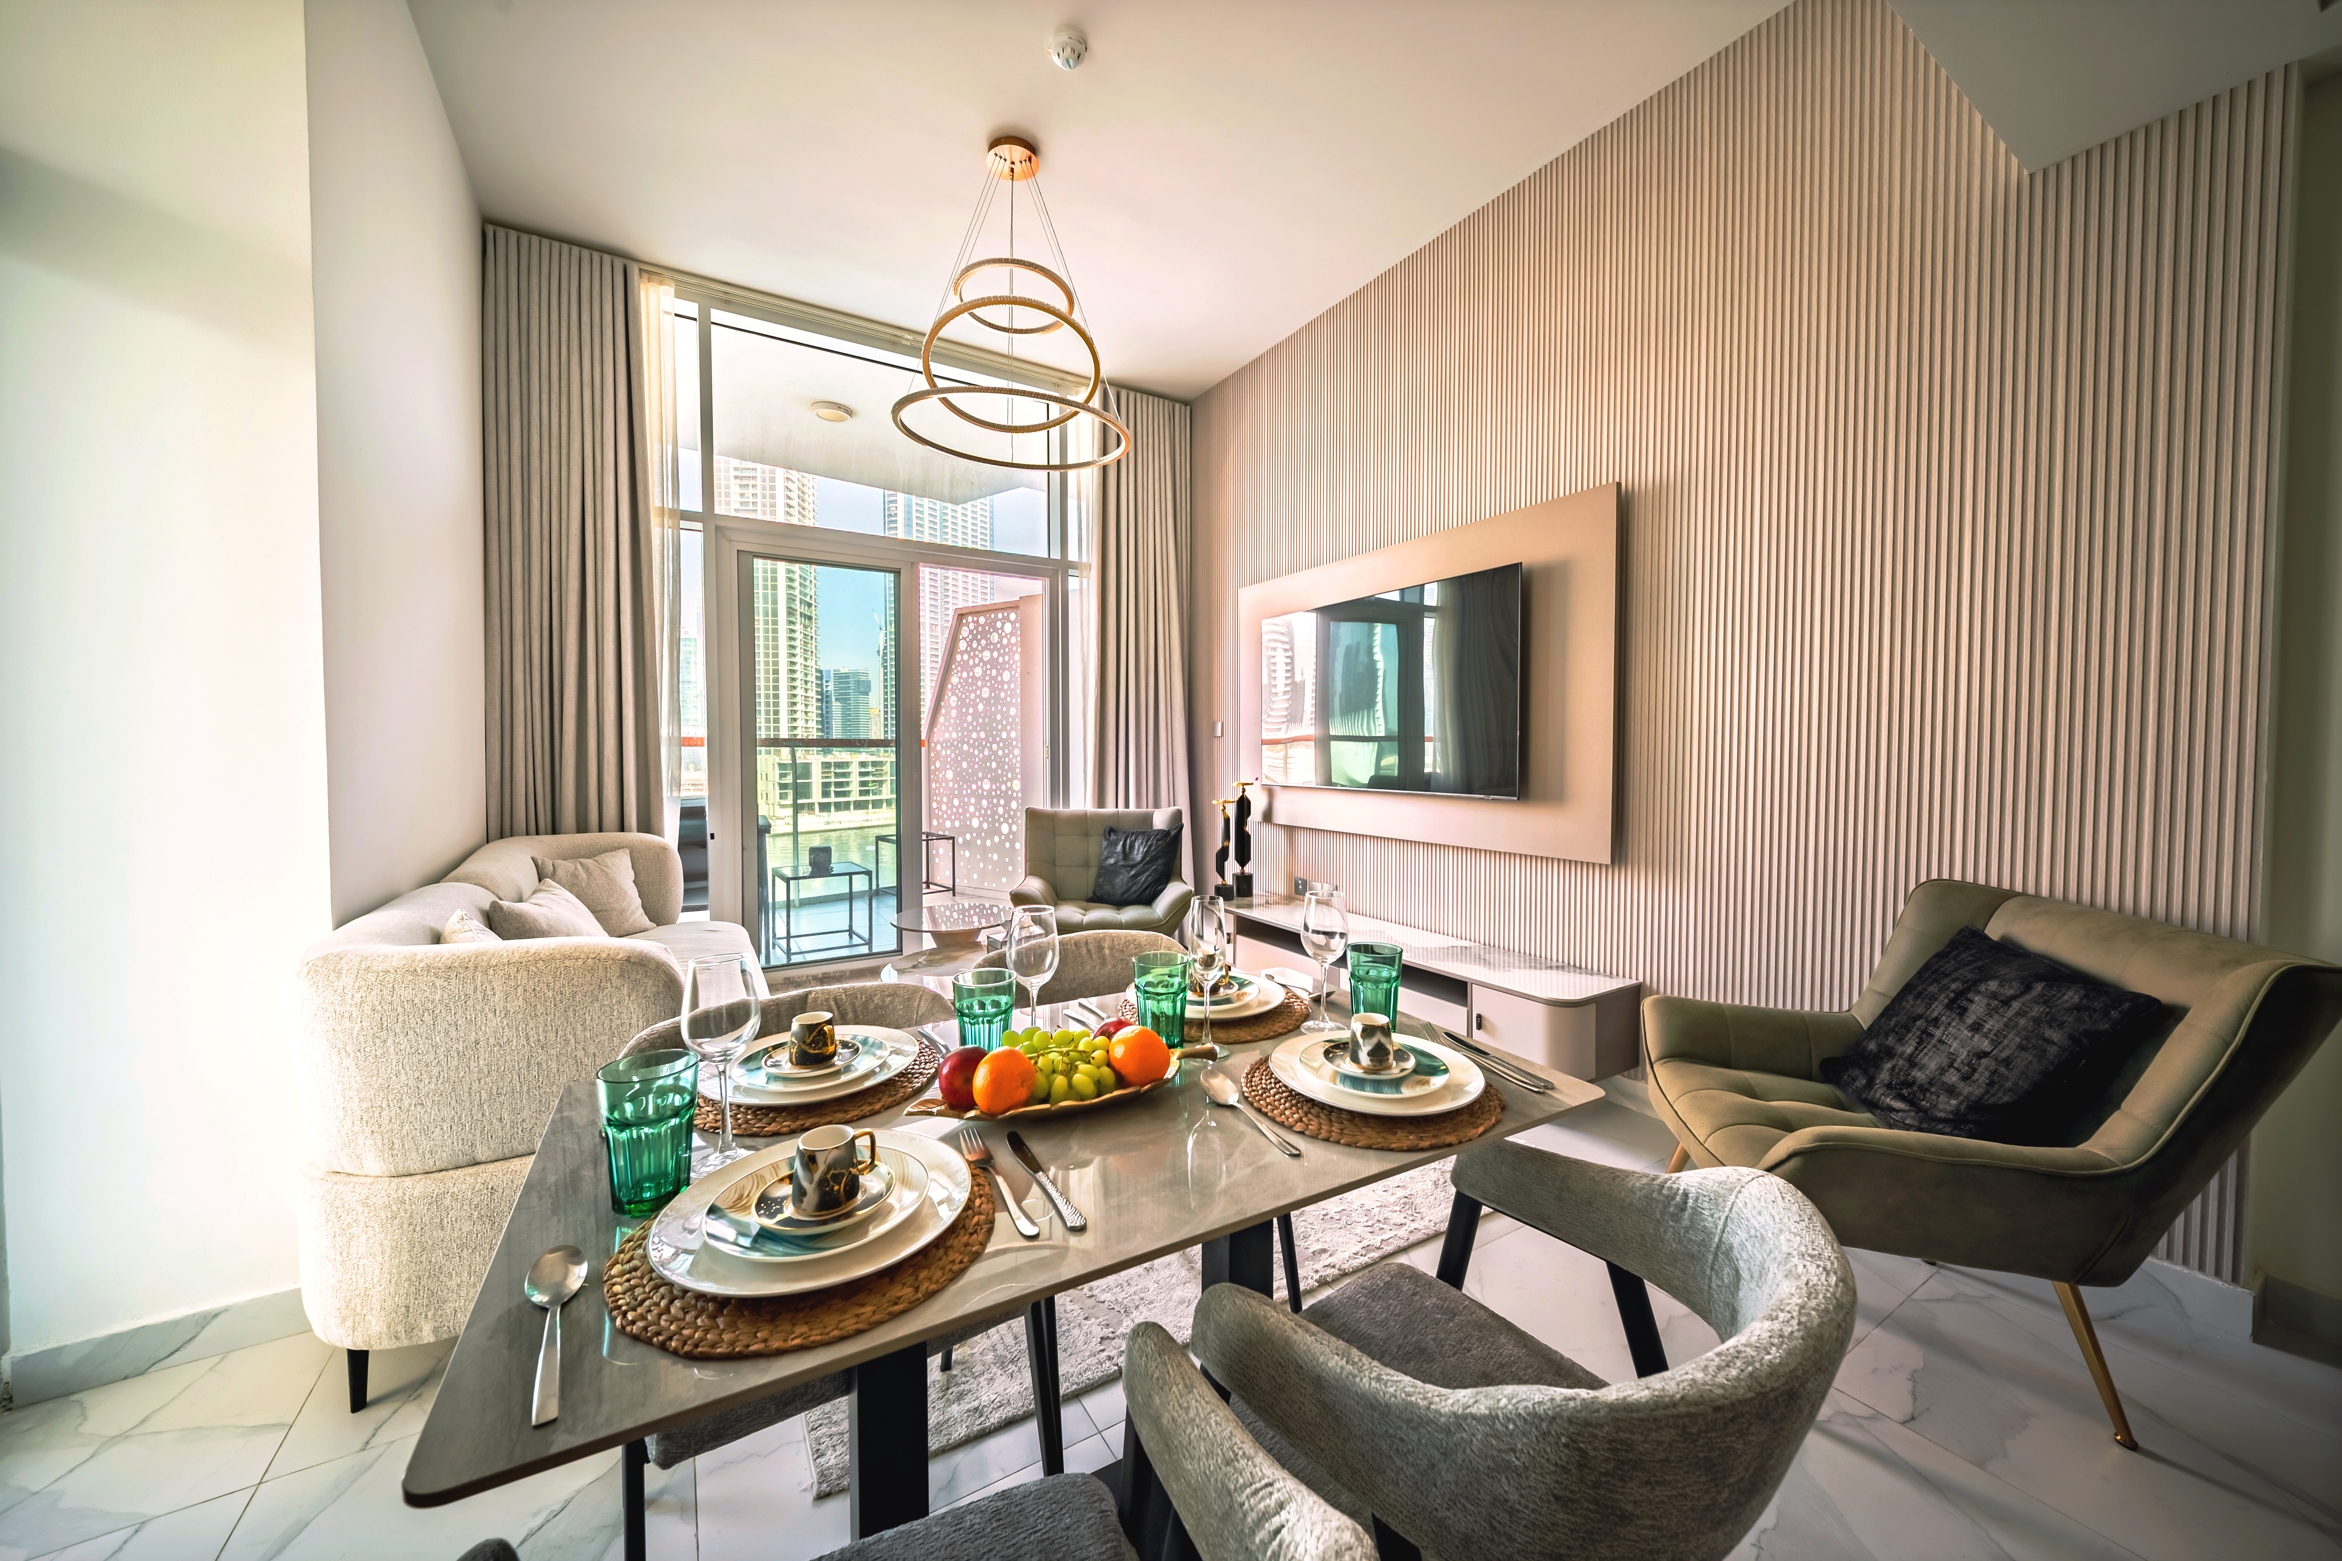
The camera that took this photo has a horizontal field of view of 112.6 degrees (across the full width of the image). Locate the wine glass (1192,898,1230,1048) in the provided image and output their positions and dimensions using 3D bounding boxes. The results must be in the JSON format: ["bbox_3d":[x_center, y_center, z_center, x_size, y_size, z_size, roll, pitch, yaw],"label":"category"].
[{"bbox_3d":[0.058,0.293,1.172,0.063,0.230,0.063,0,2,0],"label":"wine glass"}]

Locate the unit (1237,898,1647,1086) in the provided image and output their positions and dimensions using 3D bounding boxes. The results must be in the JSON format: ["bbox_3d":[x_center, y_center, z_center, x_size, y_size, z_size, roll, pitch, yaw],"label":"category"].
[{"bbox_3d":[0.854,0.786,3.285,0.470,0.287,1.932,-1,2,-32],"label":"unit"}]

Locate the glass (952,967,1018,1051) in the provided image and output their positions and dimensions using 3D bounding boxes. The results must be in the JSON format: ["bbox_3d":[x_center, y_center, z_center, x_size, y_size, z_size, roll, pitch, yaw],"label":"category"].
[{"bbox_3d":[-0.256,0.334,1.074,0.091,0.131,0.091,0,2,-30],"label":"glass"}]

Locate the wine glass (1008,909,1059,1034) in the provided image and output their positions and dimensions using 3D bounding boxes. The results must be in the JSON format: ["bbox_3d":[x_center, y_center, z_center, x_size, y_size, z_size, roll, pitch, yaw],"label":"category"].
[{"bbox_3d":[-0.198,0.299,1.133,0.076,0.220,0.076,-1,2,-32],"label":"wine glass"}]

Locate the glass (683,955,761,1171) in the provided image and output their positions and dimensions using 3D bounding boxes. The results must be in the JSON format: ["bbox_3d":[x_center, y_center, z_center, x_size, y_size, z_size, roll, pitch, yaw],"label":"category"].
[{"bbox_3d":[-0.473,0.296,0.824,0.076,0.215,0.076,0,2,-30],"label":"glass"}]

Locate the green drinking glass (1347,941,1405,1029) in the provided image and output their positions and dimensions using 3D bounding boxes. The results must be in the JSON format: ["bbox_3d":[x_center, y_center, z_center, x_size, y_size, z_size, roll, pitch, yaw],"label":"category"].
[{"bbox_3d":[0.330,0.338,1.262,0.091,0.131,0.091,1,2,0],"label":"green drinking glass"}]

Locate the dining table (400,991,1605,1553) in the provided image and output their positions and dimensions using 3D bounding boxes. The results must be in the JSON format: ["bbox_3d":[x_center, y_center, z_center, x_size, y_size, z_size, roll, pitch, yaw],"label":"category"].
[{"bbox_3d":[-0.105,0.778,1.045,1.193,0.750,0.682,0,2,-30],"label":"dining table"}]

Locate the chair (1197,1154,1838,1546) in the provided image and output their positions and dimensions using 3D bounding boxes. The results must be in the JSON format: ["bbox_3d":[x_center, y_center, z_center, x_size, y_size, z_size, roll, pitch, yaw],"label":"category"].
[{"bbox_3d":[0.328,0.781,0.788,0.580,0.760,0.570,-1,2,-30],"label":"chair"}]

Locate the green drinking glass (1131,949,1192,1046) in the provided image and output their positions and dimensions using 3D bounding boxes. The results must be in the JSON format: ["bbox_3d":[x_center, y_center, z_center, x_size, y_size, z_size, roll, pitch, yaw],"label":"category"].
[{"bbox_3d":[-0.013,0.335,1.188,0.091,0.131,0.091,1,2,0],"label":"green drinking glass"}]

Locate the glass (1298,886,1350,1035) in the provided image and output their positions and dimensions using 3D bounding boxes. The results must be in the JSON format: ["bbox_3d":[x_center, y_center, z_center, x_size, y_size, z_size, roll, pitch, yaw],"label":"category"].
[{"bbox_3d":[0.250,0.295,1.267,0.076,0.220,0.076,0,2,0],"label":"glass"}]

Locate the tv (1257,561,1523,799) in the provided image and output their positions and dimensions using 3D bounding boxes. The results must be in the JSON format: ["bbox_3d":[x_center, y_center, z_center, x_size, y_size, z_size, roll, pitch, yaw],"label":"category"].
[{"bbox_3d":[0.907,-0.385,3.502,0.060,0.866,1.476,0,2,-33],"label":"tv"}]

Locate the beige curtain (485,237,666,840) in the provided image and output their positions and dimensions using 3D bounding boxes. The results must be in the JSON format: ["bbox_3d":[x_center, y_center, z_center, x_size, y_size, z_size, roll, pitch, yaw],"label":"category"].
[{"bbox_3d":[-2.567,-0.606,3.388,0.601,3.331,0.160,-1,2,-32],"label":"beige curtain"}]

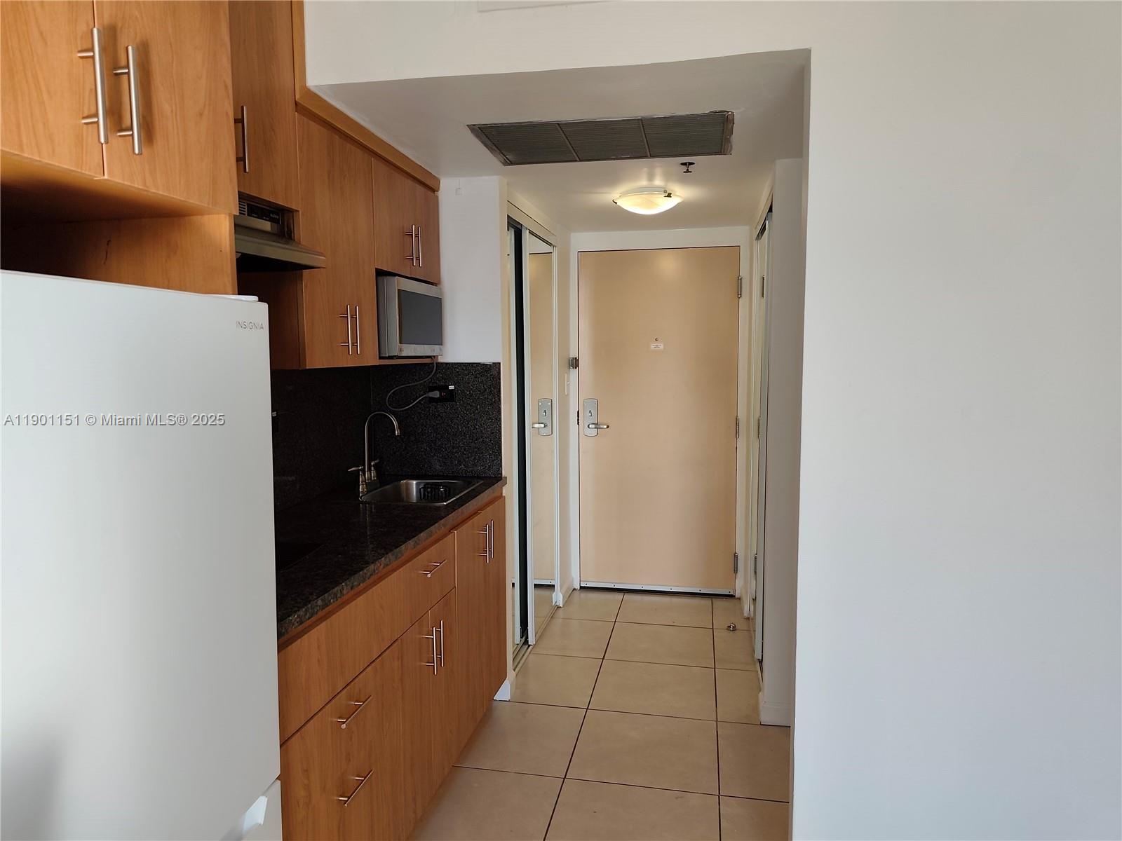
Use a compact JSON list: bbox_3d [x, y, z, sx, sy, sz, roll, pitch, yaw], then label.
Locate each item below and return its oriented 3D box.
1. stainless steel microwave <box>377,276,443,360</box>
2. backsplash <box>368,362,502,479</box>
[{"bbox_3d":[-0.664,-0.363,2.716,0.335,0.271,0.445,1,5,11],"label":"stainless steel microwave"},{"bbox_3d":[-0.505,-0.001,3.016,0.557,0.465,0.020,1,5,11],"label":"backsplash"}]

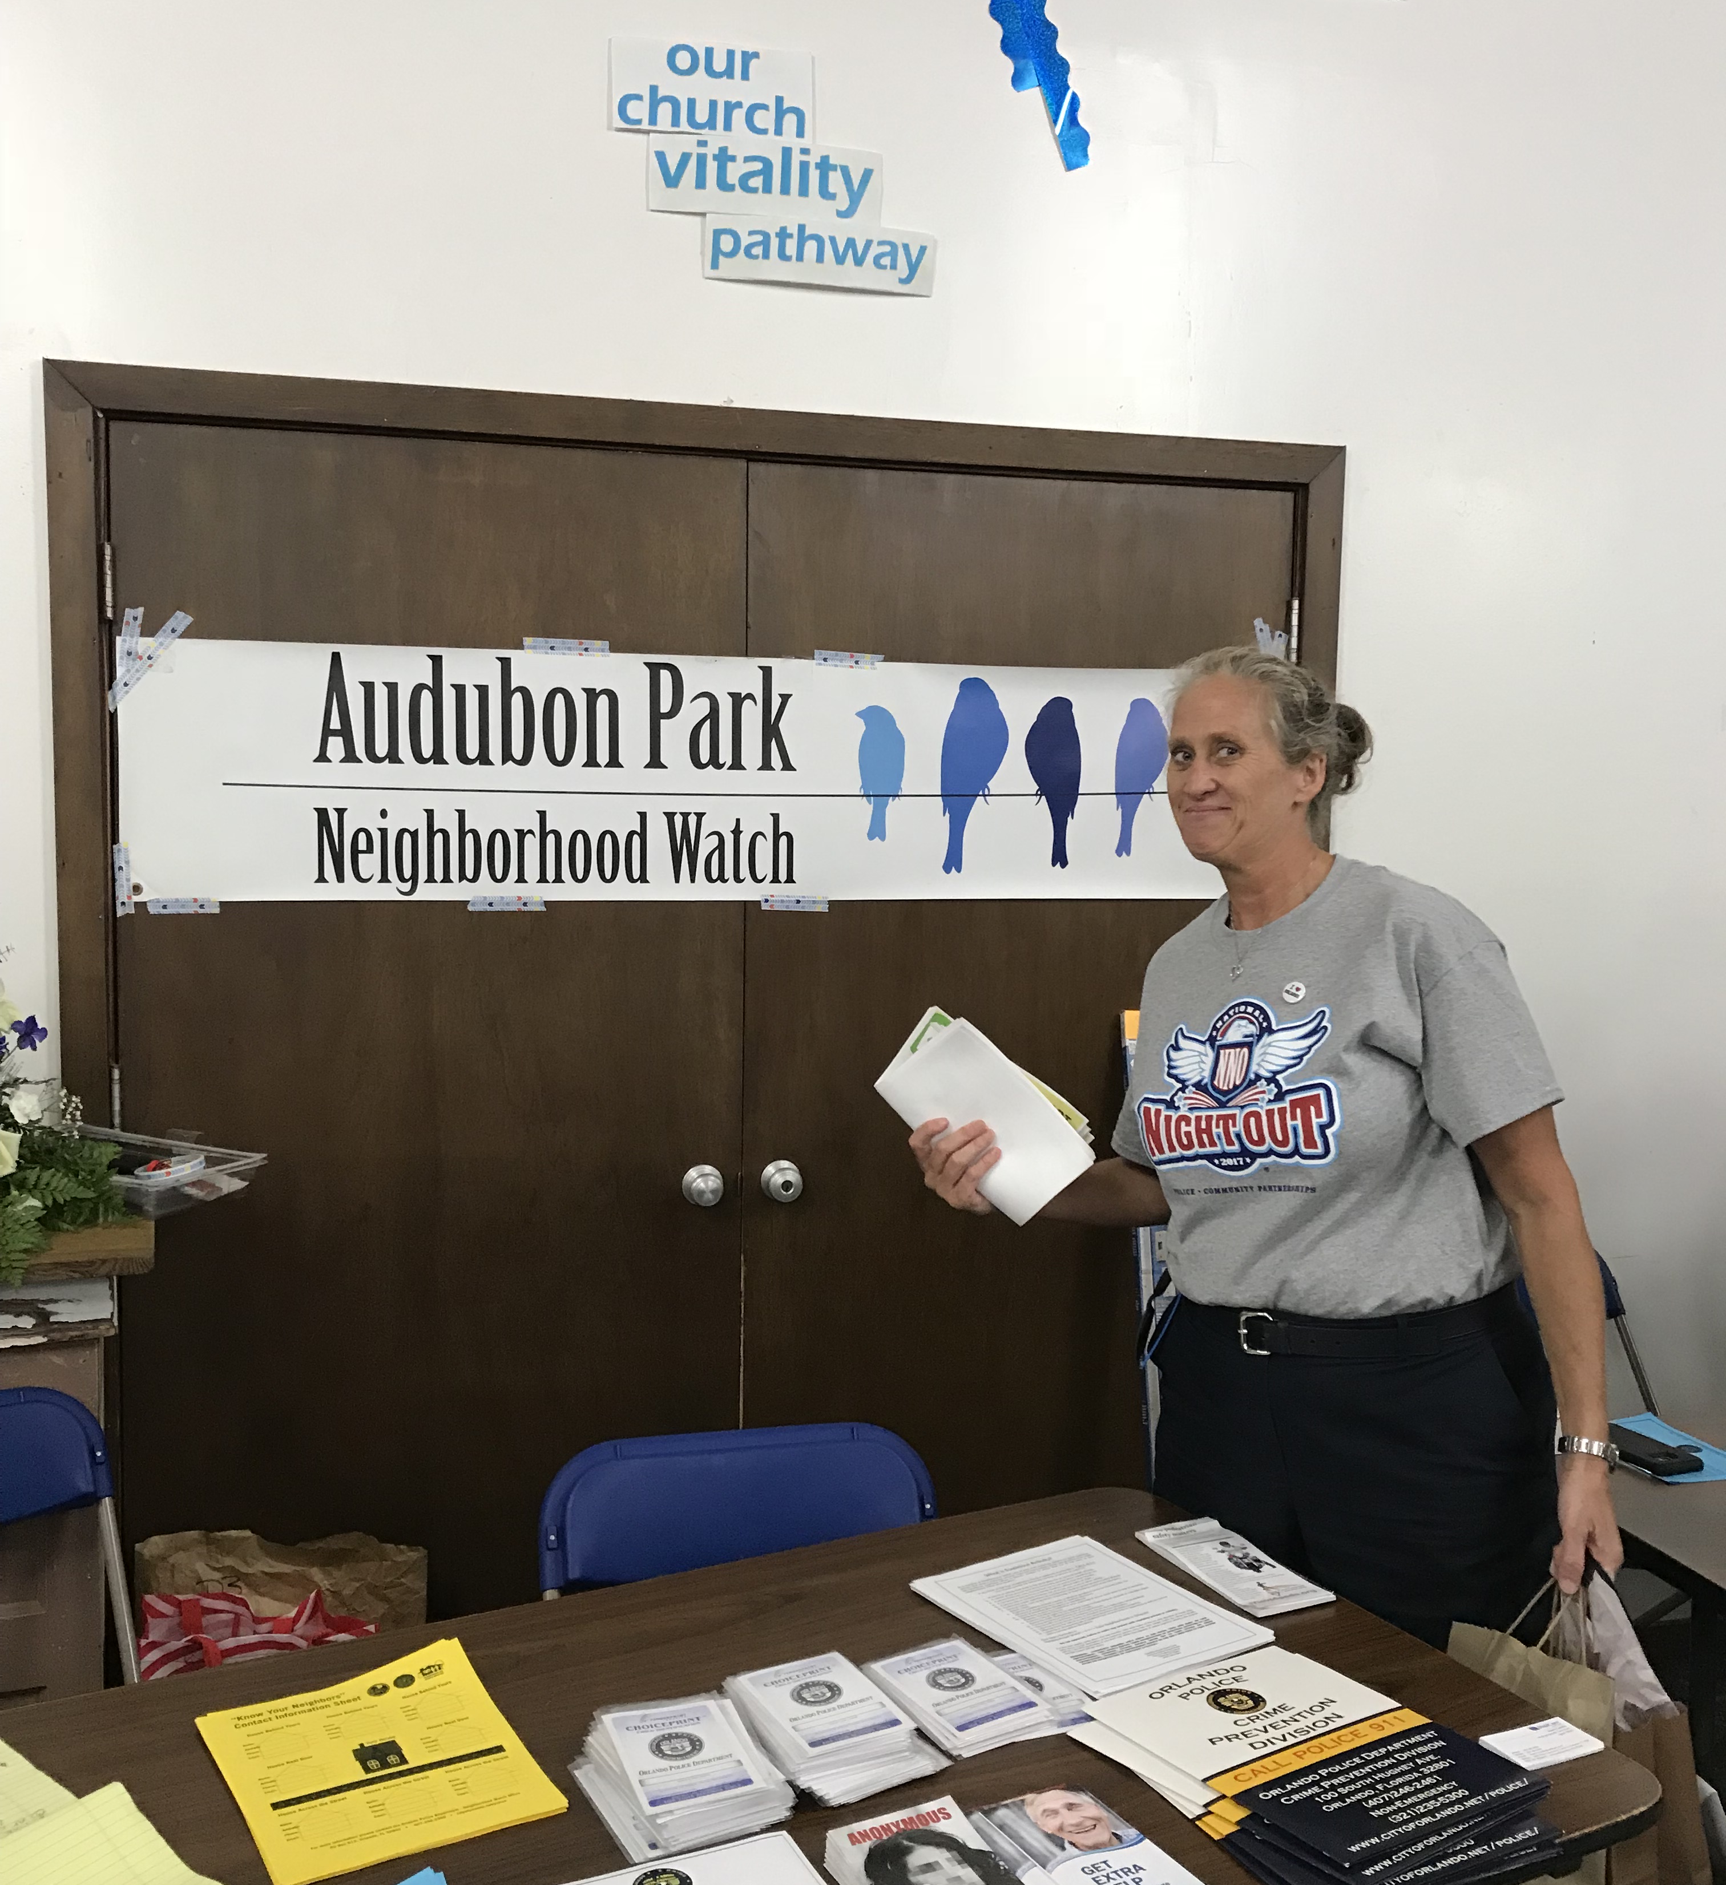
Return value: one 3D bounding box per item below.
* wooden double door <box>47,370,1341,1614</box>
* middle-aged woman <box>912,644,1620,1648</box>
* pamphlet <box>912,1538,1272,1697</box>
[{"bbox_3d":[-0.181,0.241,2.917,1.992,2.110,0.100,0,5,-15],"label":"wooden double door"},{"bbox_3d":[0.428,0.531,1.968,0.570,1.690,0.520,-3,6,-38],"label":"middle-aged woman"},{"bbox_3d":[0.219,0.646,1.797,0.222,0.012,0.285,-2,6,-33],"label":"pamphlet"}]

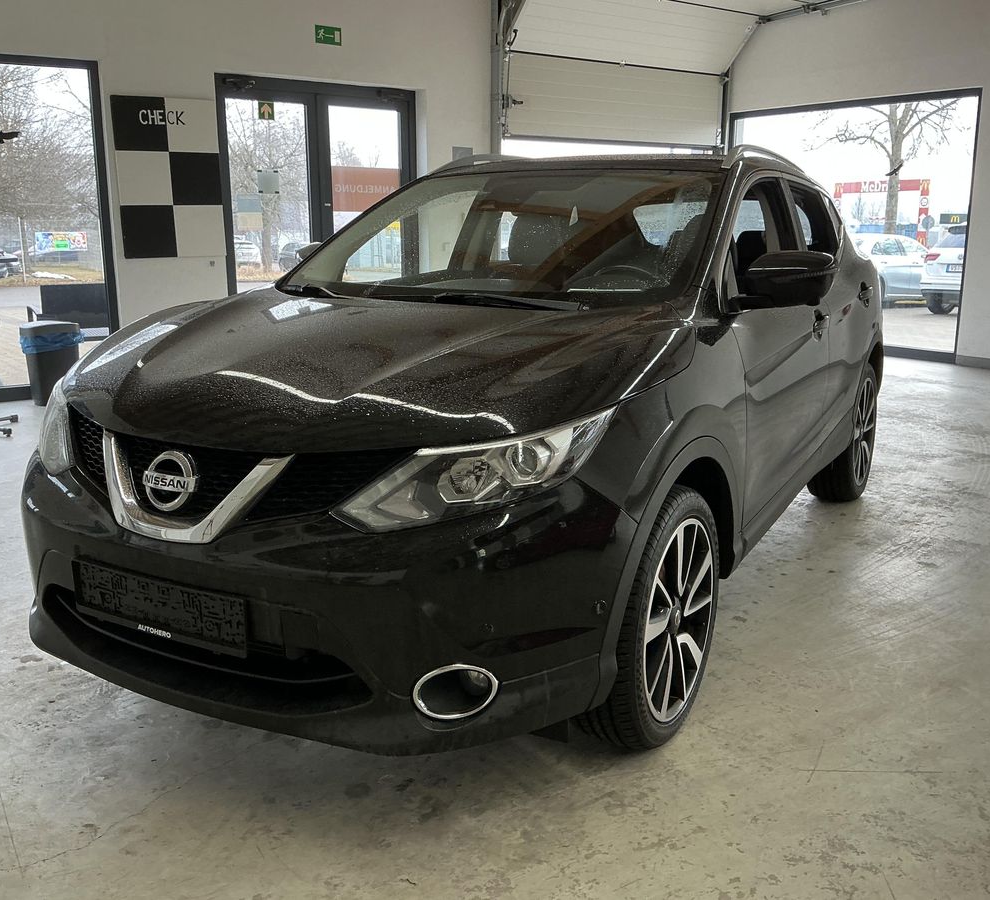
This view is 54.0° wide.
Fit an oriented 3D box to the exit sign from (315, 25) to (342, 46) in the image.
[{"bbox_3d":[-1.470,-3.656,8.583,0.262,0.152,0.025,-9,15,-34],"label":"exit sign"}]

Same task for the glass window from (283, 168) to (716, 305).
[{"bbox_3d":[0.055,-0.747,3.249,1.440,0.120,0.890,7,42,29],"label":"glass window"}]

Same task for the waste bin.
[{"bbox_3d":[-3.449,-0.675,7.585,0.385,0.610,0.310,-9,15,-34],"label":"waste bin"}]

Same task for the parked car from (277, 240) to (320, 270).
[{"bbox_3d":[-9.523,-9.485,47.836,1.800,1.500,4.400,-5,13,-19],"label":"parked car"}]

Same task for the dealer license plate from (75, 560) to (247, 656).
[{"bbox_3d":[-0.729,0.335,2.090,0.525,0.122,0.030,7,15,29],"label":"dealer license plate"}]

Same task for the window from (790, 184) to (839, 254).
[{"bbox_3d":[1.272,-0.874,3.856,0.060,0.370,0.740,-18,1,32],"label":"window"}]

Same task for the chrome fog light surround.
[{"bbox_3d":[-0.077,0.483,1.961,0.180,0.125,0.060,0,13,0],"label":"chrome fog light surround"}]

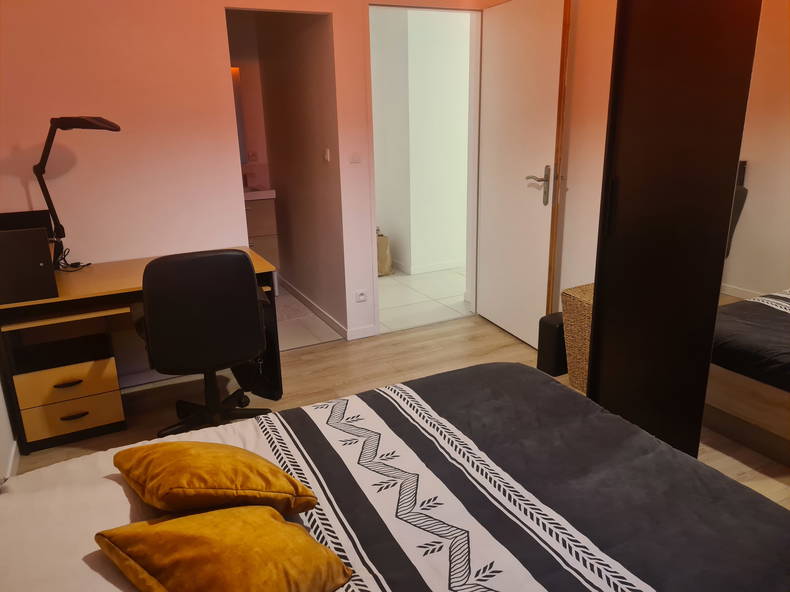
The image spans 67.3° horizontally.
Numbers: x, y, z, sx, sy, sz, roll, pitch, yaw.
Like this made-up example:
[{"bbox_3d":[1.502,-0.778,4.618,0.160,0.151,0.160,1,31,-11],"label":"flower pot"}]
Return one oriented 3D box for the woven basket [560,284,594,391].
[{"bbox_3d":[1.129,0.241,3.111,0.370,0.515,0.370,-9,18,-23],"label":"woven basket"}]

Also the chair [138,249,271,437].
[{"bbox_3d":[-0.831,0.216,2.659,0.580,0.916,0.580,-7,18,-18],"label":"chair"}]

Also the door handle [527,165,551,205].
[{"bbox_3d":[0.826,-0.637,3.416,0.058,0.232,0.142,-8,18,-20],"label":"door handle"}]

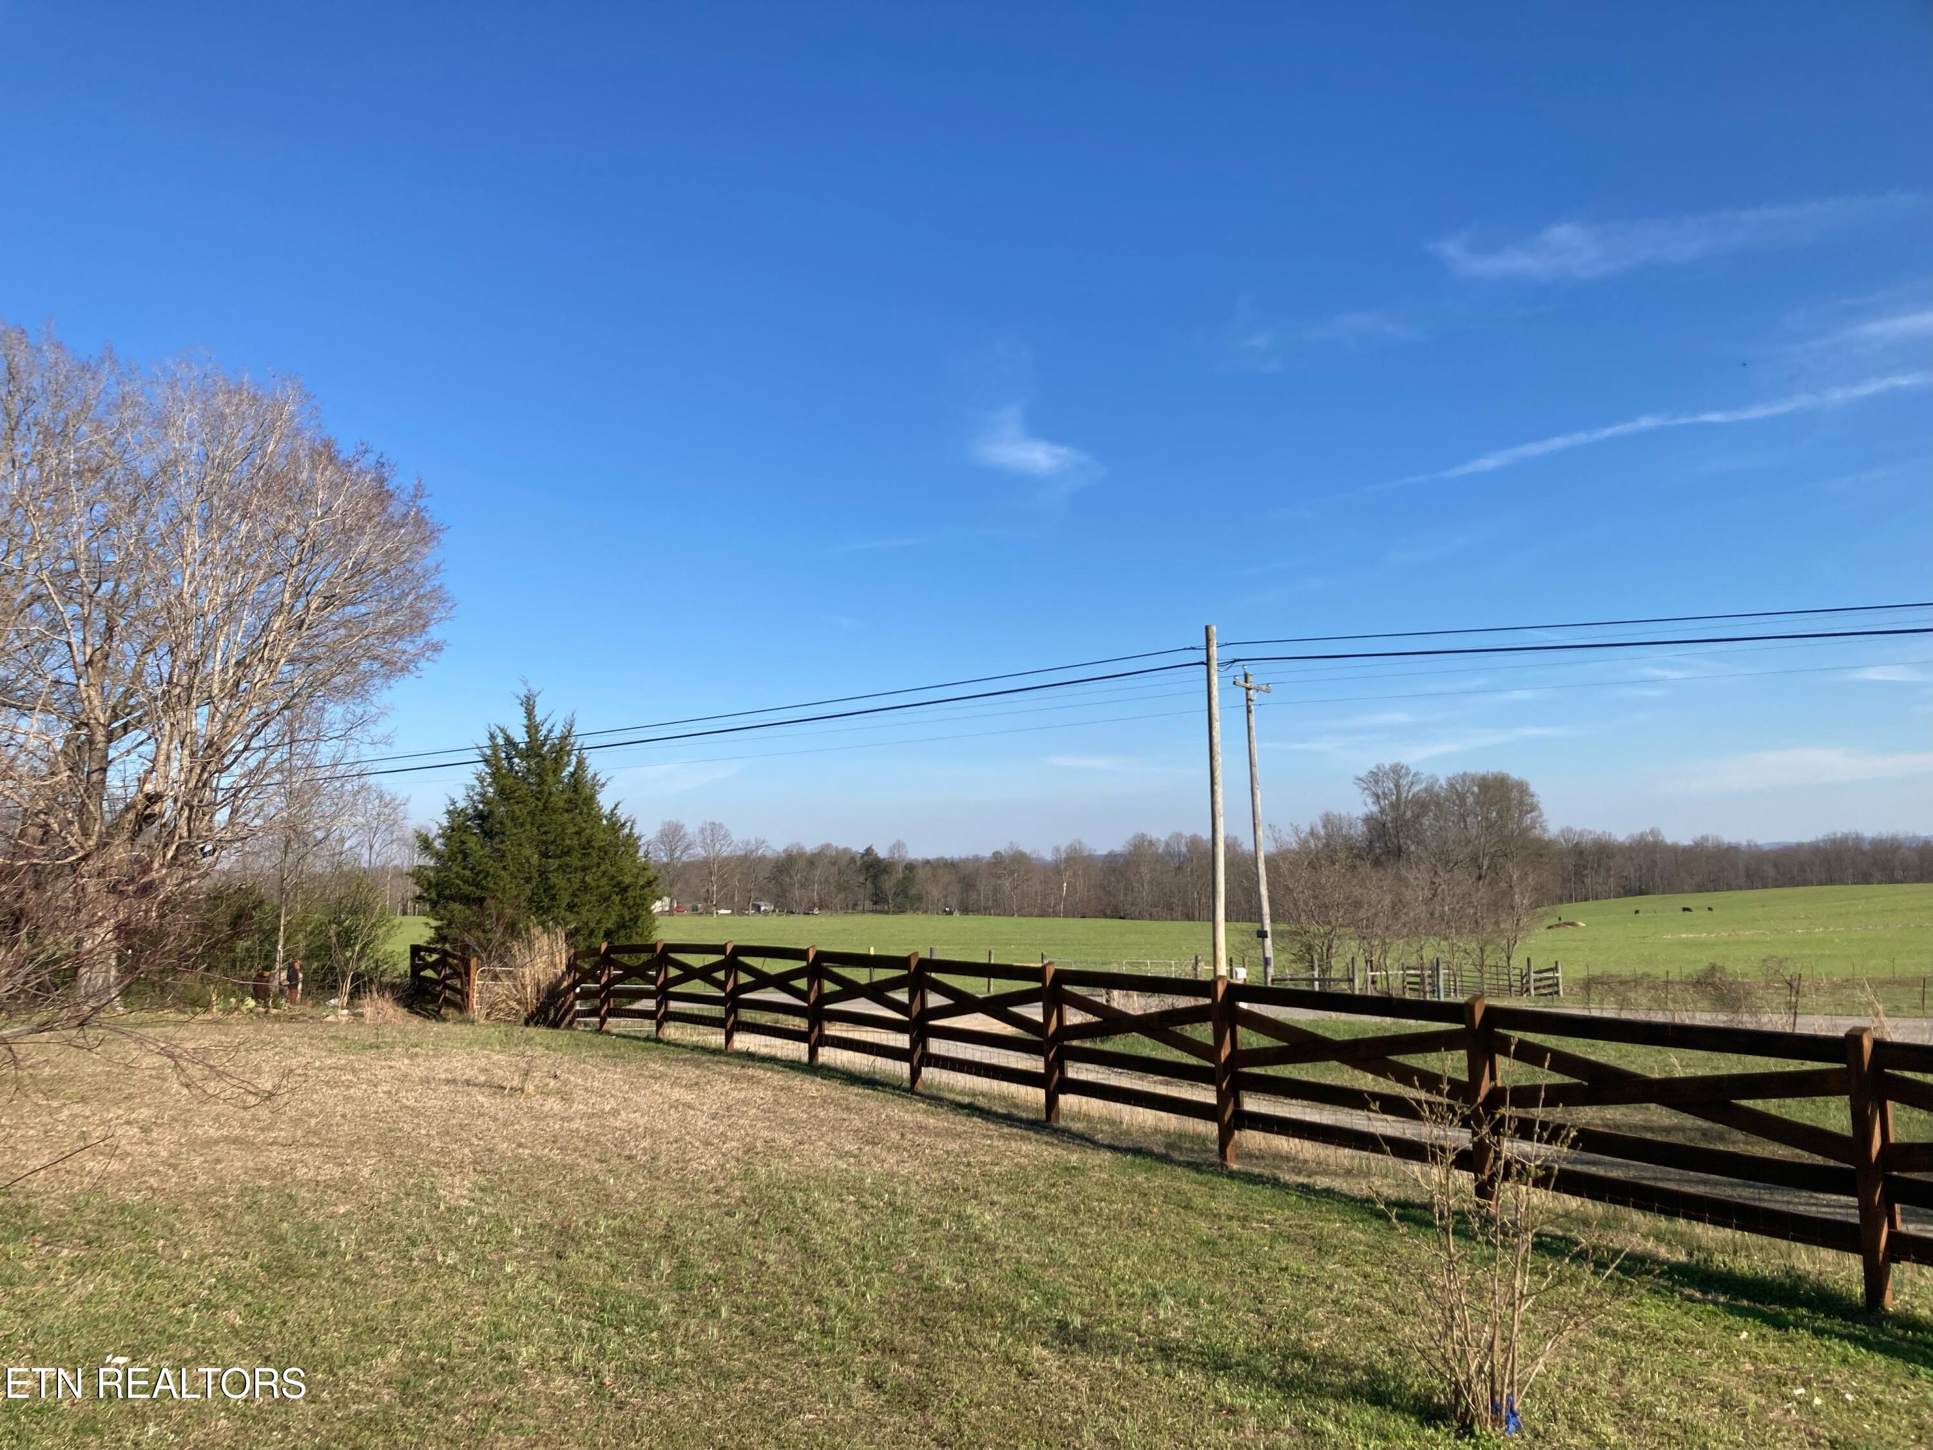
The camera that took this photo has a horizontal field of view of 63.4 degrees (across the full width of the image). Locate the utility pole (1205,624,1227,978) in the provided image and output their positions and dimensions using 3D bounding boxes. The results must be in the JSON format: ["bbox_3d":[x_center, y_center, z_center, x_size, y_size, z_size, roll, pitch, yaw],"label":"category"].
[{"bbox_3d":[4.960,1.940,31.000,0.240,7.950,0.240,-1,-5,0],"label":"utility pole"}]

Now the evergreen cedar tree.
[{"bbox_3d":[-9.630,2.970,35.000,5.400,7.400,5.300,-1,-5,0],"label":"evergreen cedar tree"}]

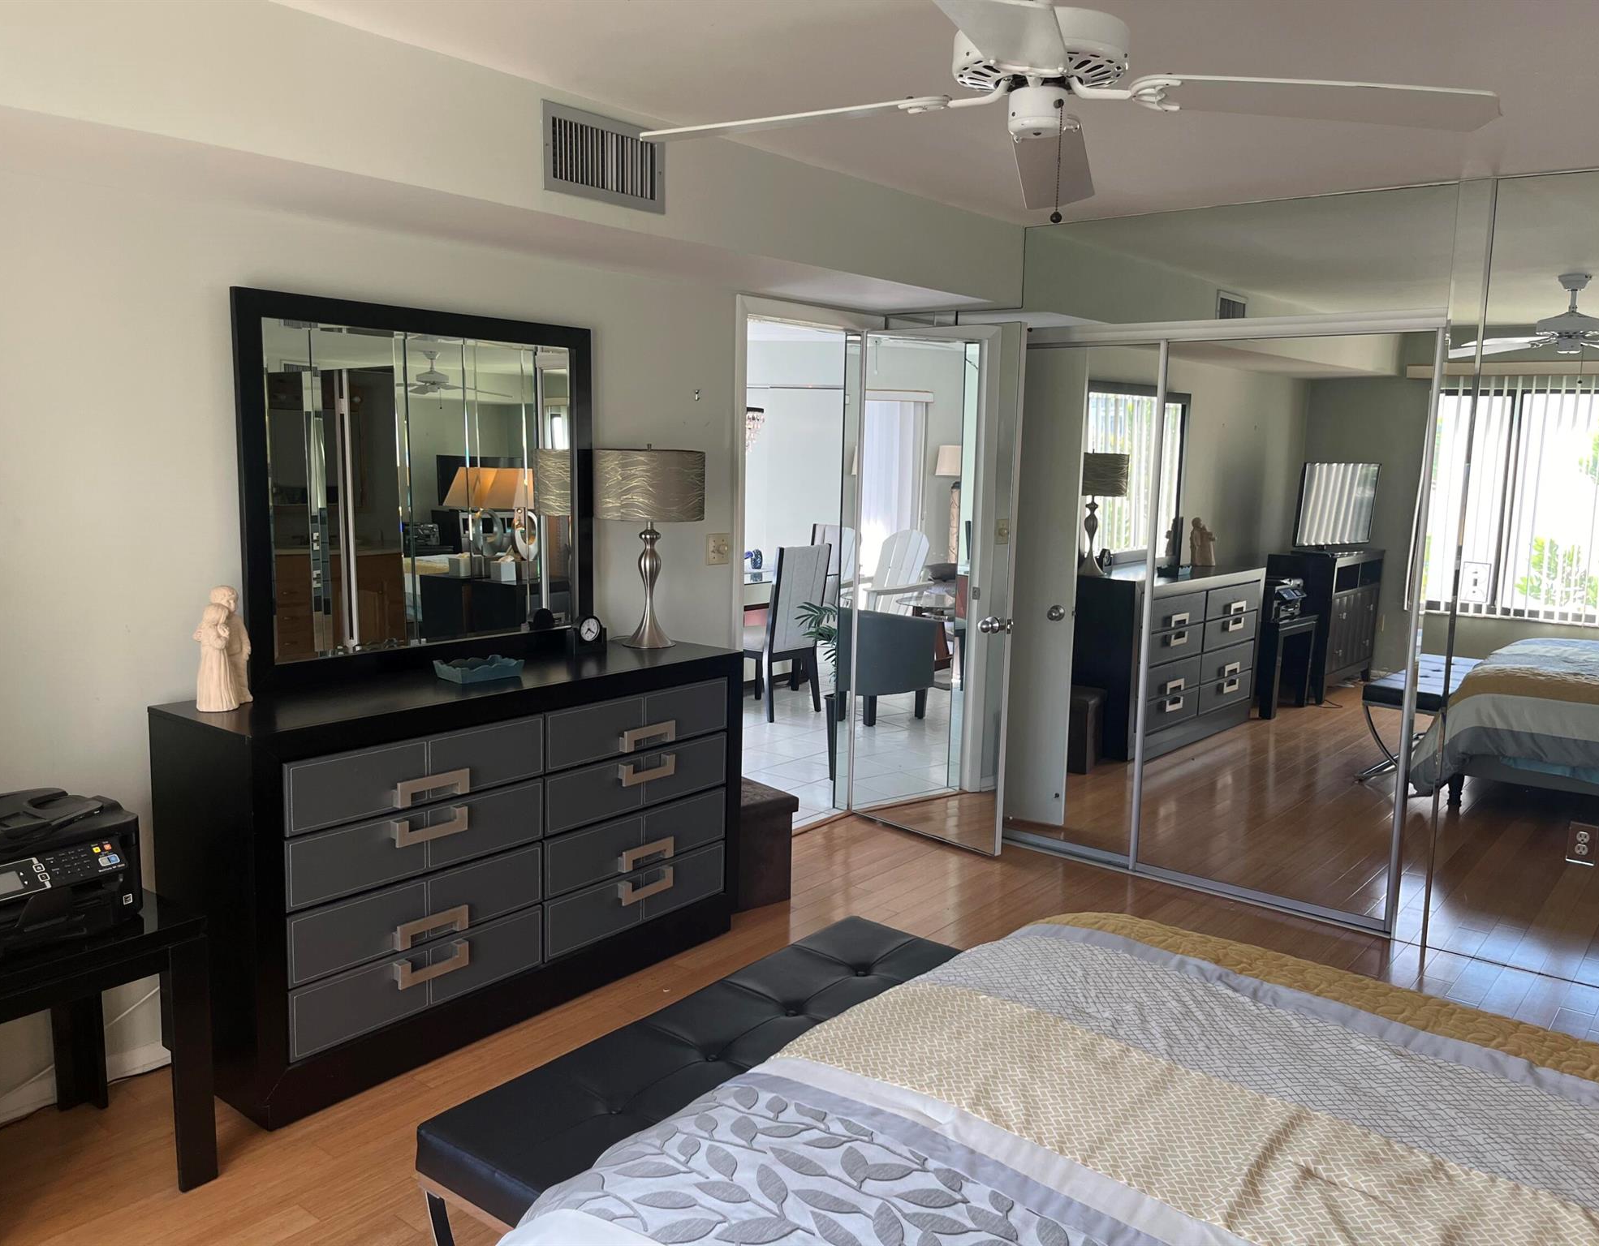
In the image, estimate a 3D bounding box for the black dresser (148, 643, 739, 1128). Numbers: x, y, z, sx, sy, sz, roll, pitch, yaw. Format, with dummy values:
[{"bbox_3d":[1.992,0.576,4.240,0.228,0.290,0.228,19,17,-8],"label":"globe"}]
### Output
[{"bbox_3d":[-0.892,0.612,3.605,0.503,0.933,1.633,7,10,39],"label":"black dresser"}]

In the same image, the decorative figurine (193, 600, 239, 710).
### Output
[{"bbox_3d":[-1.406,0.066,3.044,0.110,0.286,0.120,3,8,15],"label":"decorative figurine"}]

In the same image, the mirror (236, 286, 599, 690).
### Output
[{"bbox_3d":[-1.048,-0.377,3.608,0.045,1.020,1.150,7,10,39],"label":"mirror"}]

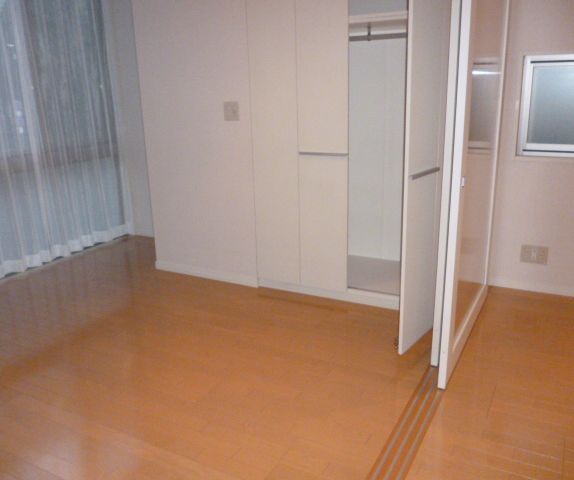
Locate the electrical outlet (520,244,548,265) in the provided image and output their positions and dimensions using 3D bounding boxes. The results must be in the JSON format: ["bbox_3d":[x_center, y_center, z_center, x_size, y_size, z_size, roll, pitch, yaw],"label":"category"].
[{"bbox_3d":[1.611,0.100,3.372,0.161,0.120,0.012,7,18,28],"label":"electrical outlet"}]

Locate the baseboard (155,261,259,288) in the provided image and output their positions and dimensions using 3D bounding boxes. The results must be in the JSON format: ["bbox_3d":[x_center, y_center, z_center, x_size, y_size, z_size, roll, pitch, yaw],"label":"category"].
[{"bbox_3d":[-0.617,0.251,3.856,0.945,0.072,0.018,7,18,28],"label":"baseboard"}]

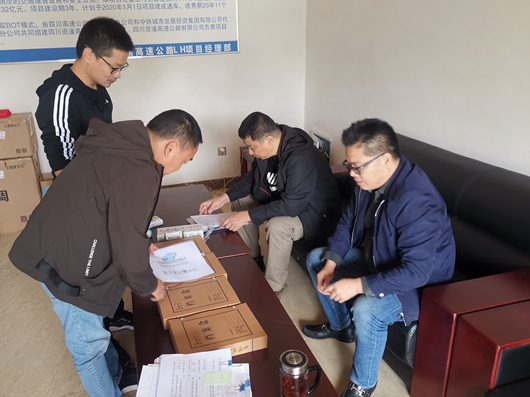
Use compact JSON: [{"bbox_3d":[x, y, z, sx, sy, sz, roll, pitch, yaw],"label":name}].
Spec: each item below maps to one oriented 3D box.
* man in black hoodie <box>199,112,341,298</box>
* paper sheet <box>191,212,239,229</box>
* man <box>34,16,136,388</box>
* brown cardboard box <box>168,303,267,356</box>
[{"bbox_3d":[0.040,0.023,2.539,0.840,1.110,0.580,-7,21,-17],"label":"man in black hoodie"},{"bbox_3d":[-0.298,0.133,2.530,0.297,0.010,0.210,-6,21,-13],"label":"paper sheet"},{"bbox_3d":[-0.689,0.042,1.837,0.450,1.590,0.510,-4,21,-7],"label":"man"},{"bbox_3d":[-0.176,0.497,1.512,0.310,0.049,0.220,-9,22,-20],"label":"brown cardboard box"}]

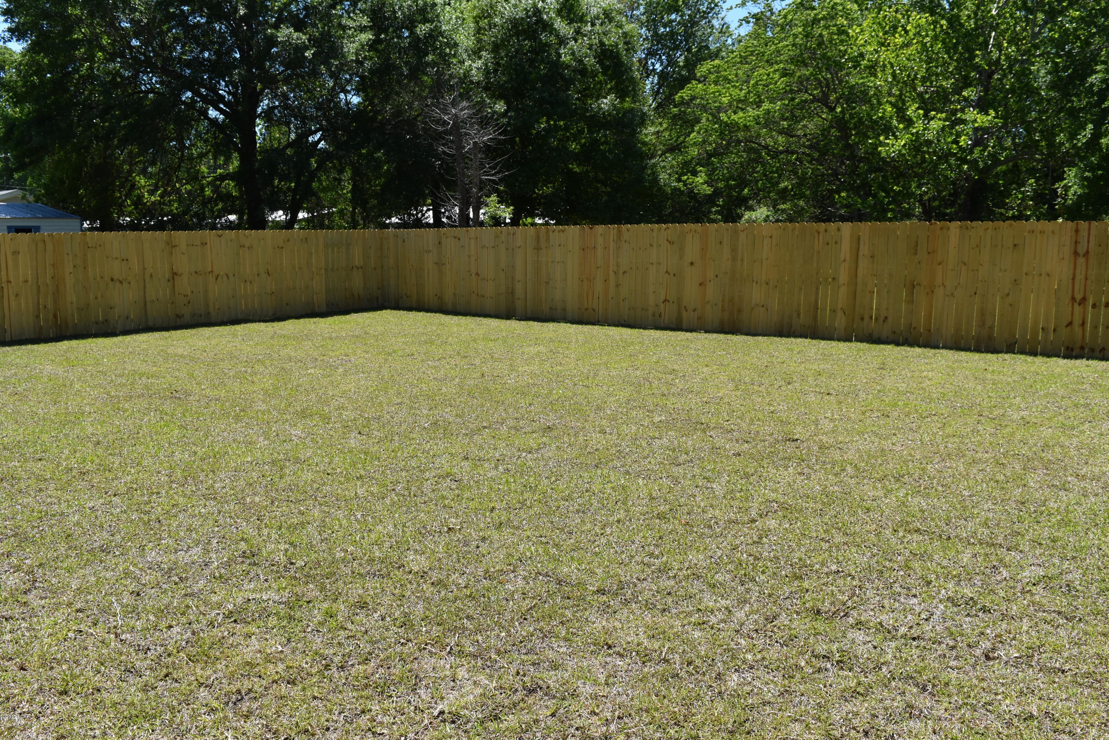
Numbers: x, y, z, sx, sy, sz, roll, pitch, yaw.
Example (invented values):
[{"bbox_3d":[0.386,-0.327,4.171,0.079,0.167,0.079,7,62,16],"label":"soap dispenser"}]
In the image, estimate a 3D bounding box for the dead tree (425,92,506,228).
[{"bbox_3d":[-2.588,-5.254,24.469,2.480,5.840,2.310,0,9,0],"label":"dead tree"}]

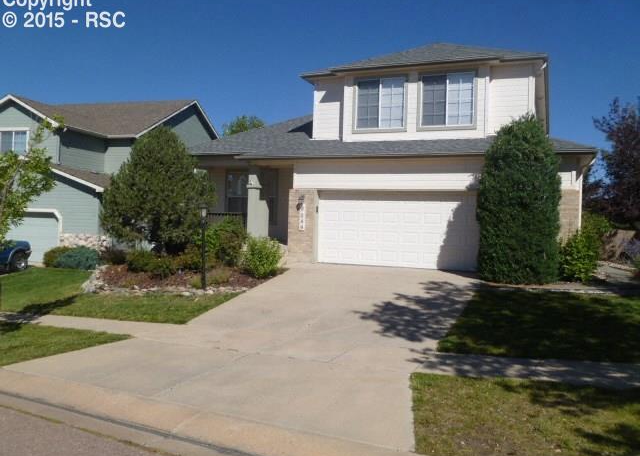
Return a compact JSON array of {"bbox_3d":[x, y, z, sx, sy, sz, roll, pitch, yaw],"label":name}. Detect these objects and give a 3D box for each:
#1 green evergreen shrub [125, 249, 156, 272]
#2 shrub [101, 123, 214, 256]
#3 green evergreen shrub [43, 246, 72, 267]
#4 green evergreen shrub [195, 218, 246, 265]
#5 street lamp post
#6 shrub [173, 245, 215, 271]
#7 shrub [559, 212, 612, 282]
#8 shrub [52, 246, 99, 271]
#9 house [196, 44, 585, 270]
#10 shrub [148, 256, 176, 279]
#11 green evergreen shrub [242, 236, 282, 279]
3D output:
[{"bbox_3d":[-5.305,0.961,15.300,0.993,0.688,0.993,1,2,-19],"label":"green evergreen shrub"},{"bbox_3d":[-5.022,-1.082,16.000,3.418,3.987,3.418,1,2,-17],"label":"shrub"},{"bbox_3d":[-9.786,1.081,19.300,1.230,0.759,1.169,0,2,-27],"label":"green evergreen shrub"},{"bbox_3d":[-2.968,0.422,15.600,1.507,1.491,1.356,1,2,-11],"label":"green evergreen shrub"},{"bbox_3d":[-2.851,0.454,12.700,0.240,2.130,0.240,2,2,23],"label":"street lamp post"},{"bbox_3d":[-3.739,0.872,15.300,1.241,0.745,1.055,1,2,-14],"label":"shrub"},{"bbox_3d":[6.334,0.465,12.350,1.288,1.620,1.288,3,2,27],"label":"shrub"},{"bbox_3d":[-8.701,1.090,18.500,1.715,0.832,1.458,0,2,-25],"label":"shrub"},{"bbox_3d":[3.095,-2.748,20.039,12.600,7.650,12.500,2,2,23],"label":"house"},{"bbox_3d":[-4.411,1.106,14.500,0.823,0.598,0.823,1,2,-17],"label":"shrub"},{"bbox_3d":[-1.566,0.803,14.100,1.089,1.110,1.089,1,2,-6],"label":"green evergreen shrub"}]

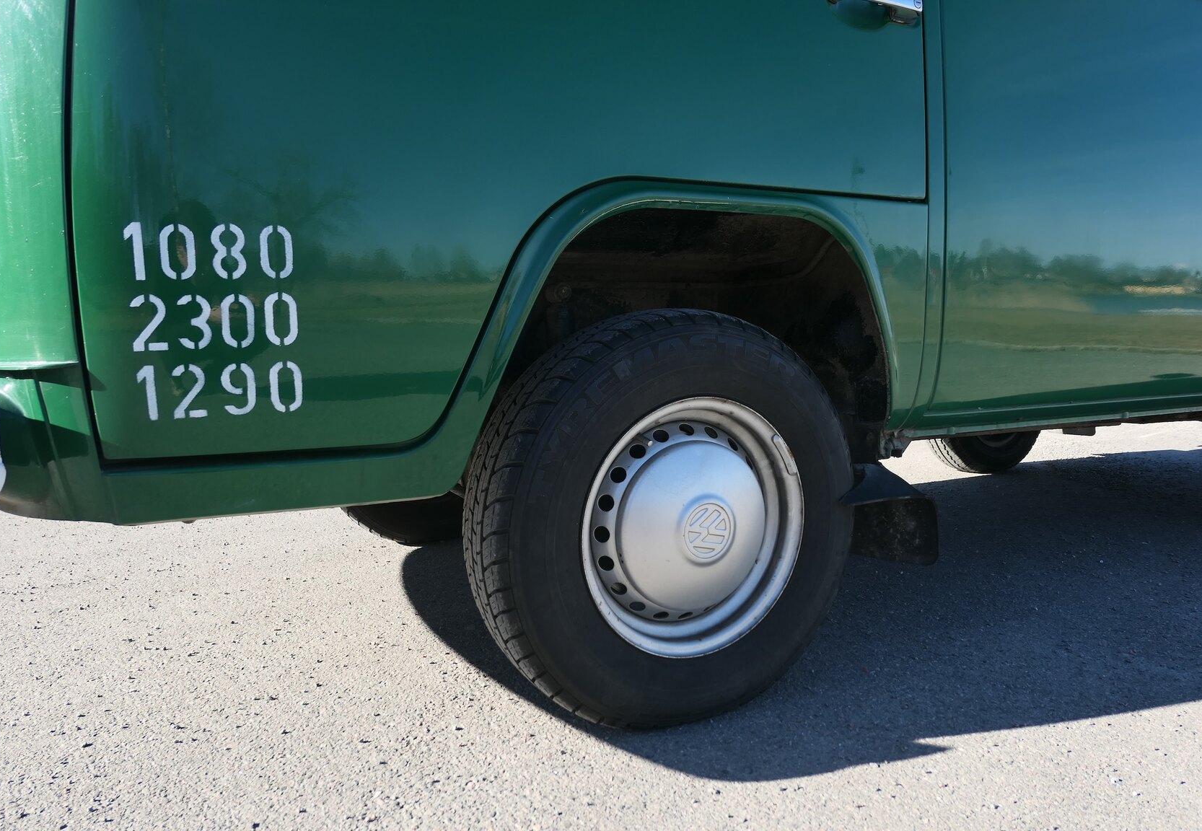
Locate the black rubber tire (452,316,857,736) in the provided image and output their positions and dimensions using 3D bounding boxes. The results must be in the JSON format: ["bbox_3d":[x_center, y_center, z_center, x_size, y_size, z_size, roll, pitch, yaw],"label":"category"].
[{"bbox_3d":[0.110,0.155,1.292,0.645,0.638,0.190,-4,5,-27],"label":"black rubber tire"}]

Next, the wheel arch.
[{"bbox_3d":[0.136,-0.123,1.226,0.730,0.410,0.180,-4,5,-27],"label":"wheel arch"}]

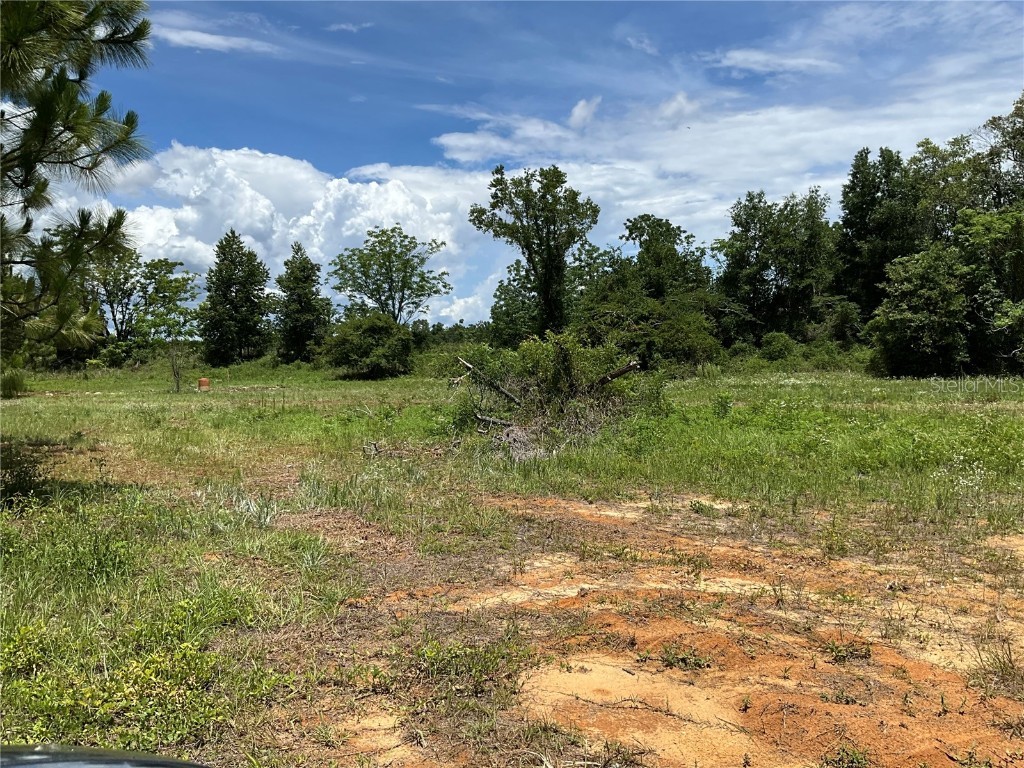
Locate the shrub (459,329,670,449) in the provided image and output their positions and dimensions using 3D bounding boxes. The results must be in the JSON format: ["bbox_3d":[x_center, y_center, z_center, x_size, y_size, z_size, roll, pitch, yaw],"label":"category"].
[{"bbox_3d":[0.830,0.100,15.200,3.700,2.000,2.800,0,2,0],"label":"shrub"}]

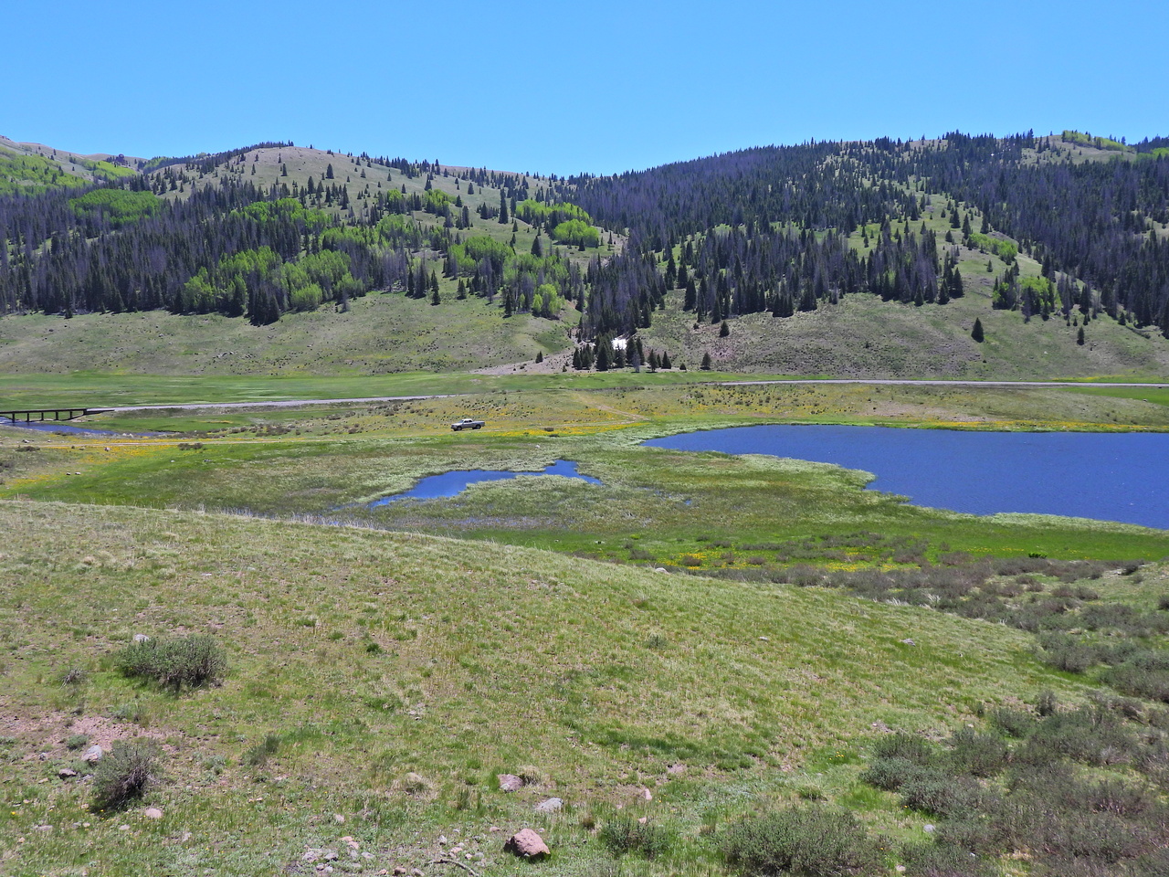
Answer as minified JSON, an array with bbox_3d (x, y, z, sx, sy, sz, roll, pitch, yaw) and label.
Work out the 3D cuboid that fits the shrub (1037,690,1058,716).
[{"bbox_3d":[8.100,4.630,19.500,0.390,0.450,0.380,0,5,0],"label":"shrub"}]

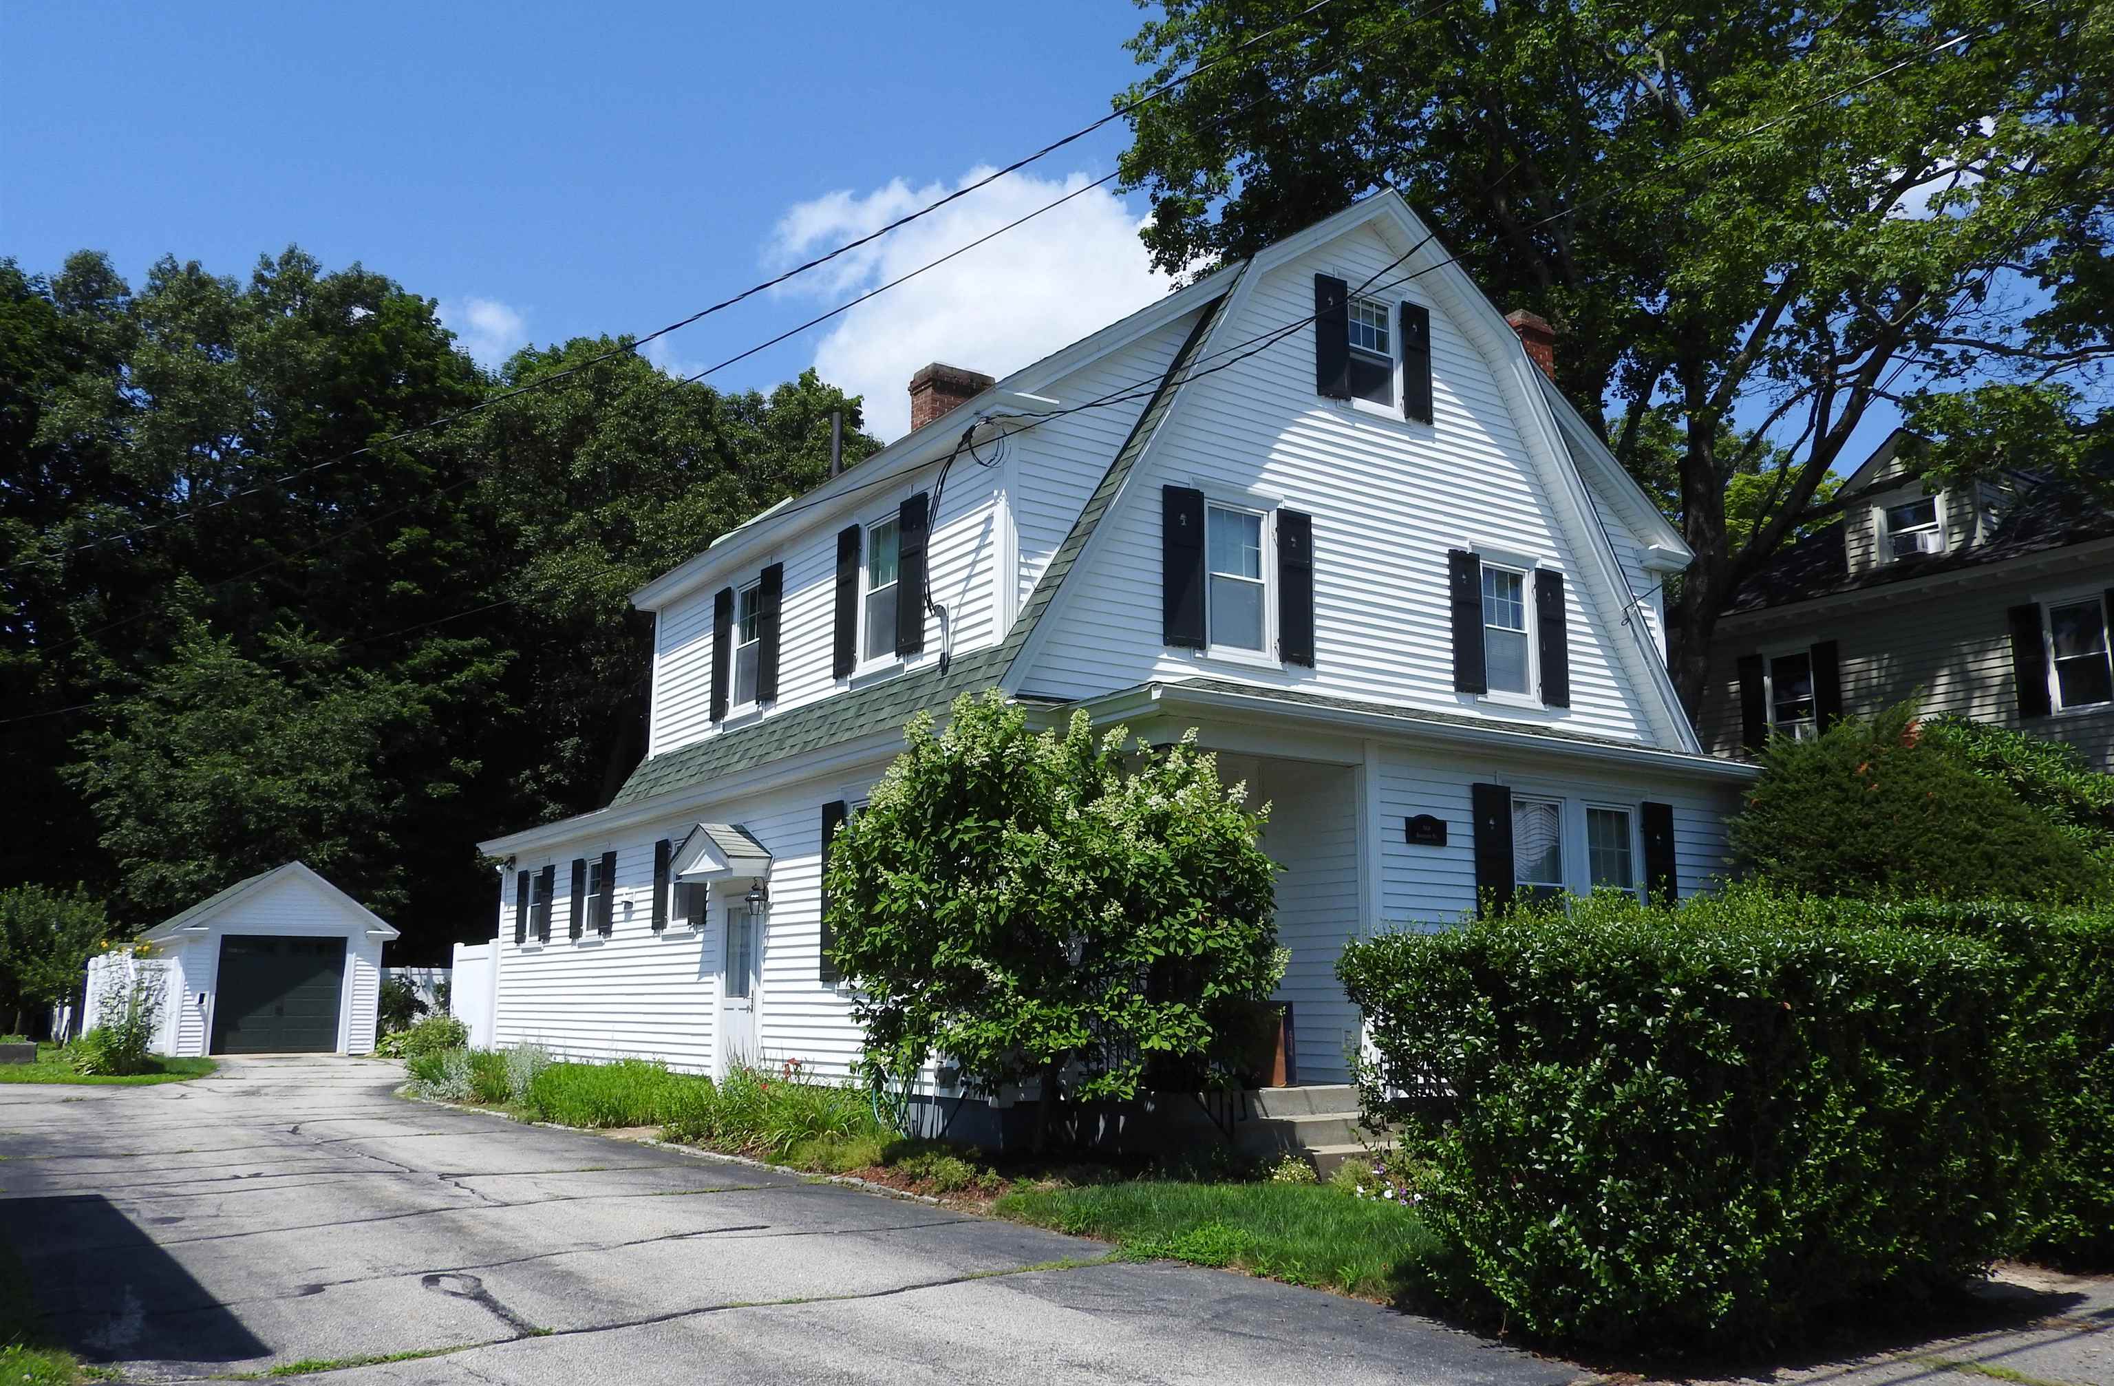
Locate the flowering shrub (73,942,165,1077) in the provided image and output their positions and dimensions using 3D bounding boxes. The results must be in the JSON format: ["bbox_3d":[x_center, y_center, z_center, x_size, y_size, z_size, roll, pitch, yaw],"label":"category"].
[{"bbox_3d":[-15.502,5.207,28.484,1.400,2.030,1.400,8,-13,-33],"label":"flowering shrub"}]

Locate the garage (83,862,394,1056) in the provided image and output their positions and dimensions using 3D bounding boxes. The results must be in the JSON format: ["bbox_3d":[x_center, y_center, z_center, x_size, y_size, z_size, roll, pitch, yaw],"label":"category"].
[{"bbox_3d":[-17.164,5.759,36.920,4.340,3.880,5.900,8,-13,-33],"label":"garage"}]

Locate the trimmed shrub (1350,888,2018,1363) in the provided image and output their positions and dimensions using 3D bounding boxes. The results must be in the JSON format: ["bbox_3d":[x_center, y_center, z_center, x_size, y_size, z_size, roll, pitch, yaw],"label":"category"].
[{"bbox_3d":[3.375,2.179,9.115,3.800,1.970,1.500,8,-13,-33],"label":"trimmed shrub"}]

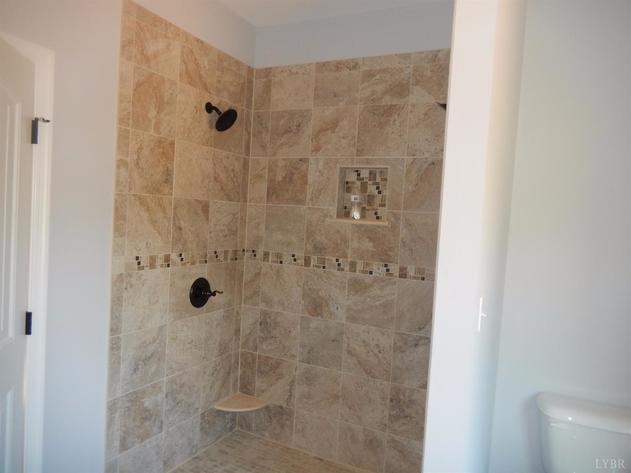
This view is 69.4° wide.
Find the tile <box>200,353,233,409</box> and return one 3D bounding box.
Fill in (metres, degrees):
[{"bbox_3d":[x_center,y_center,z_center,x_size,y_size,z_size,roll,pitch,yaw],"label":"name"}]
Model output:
[{"bbox_3d":[-0.630,0.927,2.917,0.010,0.302,0.302,5,3,26],"label":"tile"}]

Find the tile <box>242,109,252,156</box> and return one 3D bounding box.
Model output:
[{"bbox_3d":[-0.457,-0.682,3.040,0.012,0.304,0.075,4,2,26],"label":"tile"}]

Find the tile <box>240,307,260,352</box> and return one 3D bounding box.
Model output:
[{"bbox_3d":[-0.439,0.626,3.082,0.146,0.302,0.010,5,3,27],"label":"tile"}]

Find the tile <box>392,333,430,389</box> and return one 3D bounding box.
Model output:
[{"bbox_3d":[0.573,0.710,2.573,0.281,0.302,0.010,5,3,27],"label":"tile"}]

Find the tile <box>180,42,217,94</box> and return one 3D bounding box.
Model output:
[{"bbox_3d":[-0.661,-0.930,2.564,0.013,0.209,0.310,5,3,26],"label":"tile"}]

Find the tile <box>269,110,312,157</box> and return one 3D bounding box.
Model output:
[{"bbox_3d":[-0.157,-0.655,2.921,0.302,0.302,0.010,5,3,26],"label":"tile"}]

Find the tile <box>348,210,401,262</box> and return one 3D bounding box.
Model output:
[{"bbox_3d":[0.353,-0.003,2.681,0.302,0.302,0.010,5,3,26],"label":"tile"}]

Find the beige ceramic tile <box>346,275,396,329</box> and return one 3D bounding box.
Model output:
[{"bbox_3d":[0.329,0.386,2.690,0.302,0.302,0.010,5,3,27],"label":"beige ceramic tile"}]

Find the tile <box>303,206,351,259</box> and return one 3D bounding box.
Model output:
[{"bbox_3d":[0.077,-0.021,2.824,0.303,0.305,0.013,5,3,26],"label":"tile"}]

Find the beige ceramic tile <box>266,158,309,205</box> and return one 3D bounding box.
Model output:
[{"bbox_3d":[-0.180,-0.351,2.947,0.306,0.308,0.013,5,3,26],"label":"beige ceramic tile"}]

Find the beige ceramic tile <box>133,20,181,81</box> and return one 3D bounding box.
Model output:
[{"bbox_3d":[-0.798,-0.924,2.305,0.011,0.202,0.296,5,3,27],"label":"beige ceramic tile"}]

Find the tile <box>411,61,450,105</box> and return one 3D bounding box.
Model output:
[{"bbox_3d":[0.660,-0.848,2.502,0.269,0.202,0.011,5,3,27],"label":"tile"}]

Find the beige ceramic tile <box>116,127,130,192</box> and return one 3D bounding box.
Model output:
[{"bbox_3d":[-0.912,-0.361,2.155,0.010,0.302,0.084,5,3,27],"label":"beige ceramic tile"}]

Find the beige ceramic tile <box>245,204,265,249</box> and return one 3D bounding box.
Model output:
[{"bbox_3d":[-0.399,-0.059,3.060,0.138,0.305,0.013,5,3,26],"label":"beige ceramic tile"}]

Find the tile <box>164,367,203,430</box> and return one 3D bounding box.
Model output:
[{"bbox_3d":[-0.766,0.930,2.644,0.010,0.302,0.302,5,3,26],"label":"tile"}]

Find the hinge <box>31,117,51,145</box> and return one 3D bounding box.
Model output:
[{"bbox_3d":[-1.081,-0.416,1.798,0.035,0.096,0.048,5,3,27],"label":"hinge"}]

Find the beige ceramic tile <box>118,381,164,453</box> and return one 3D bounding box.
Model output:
[{"bbox_3d":[-0.905,0.936,2.369,0.013,0.299,0.296,5,3,26],"label":"beige ceramic tile"}]

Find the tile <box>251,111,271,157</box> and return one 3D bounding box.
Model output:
[{"bbox_3d":[-0.361,-0.675,3.021,0.146,0.302,0.010,5,3,27],"label":"tile"}]

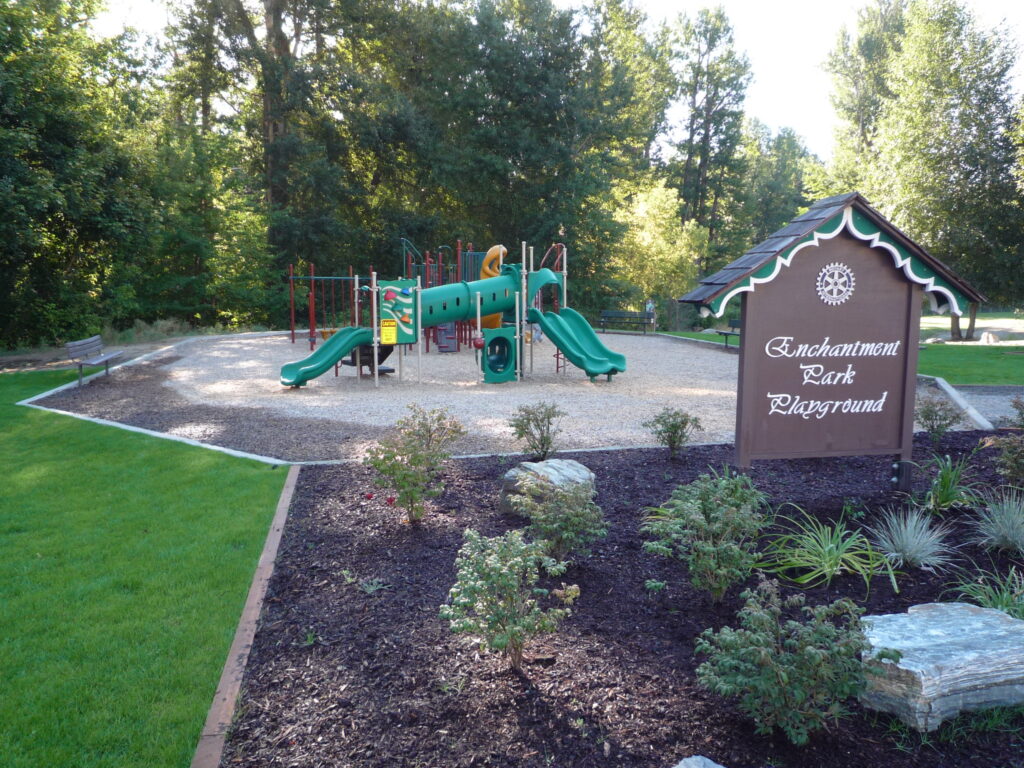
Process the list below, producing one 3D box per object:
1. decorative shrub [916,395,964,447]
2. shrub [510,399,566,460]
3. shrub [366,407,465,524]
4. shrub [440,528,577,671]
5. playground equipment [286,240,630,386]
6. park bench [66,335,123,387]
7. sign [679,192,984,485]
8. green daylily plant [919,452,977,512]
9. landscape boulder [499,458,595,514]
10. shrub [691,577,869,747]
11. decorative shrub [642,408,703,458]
[{"bbox_3d":[5.253,0.437,9.454,0.600,0.600,0.580,4,9,29],"label":"decorative shrub"},{"bbox_3d":[0.241,0.461,7.546,0.540,0.550,0.540,0,7,0],"label":"shrub"},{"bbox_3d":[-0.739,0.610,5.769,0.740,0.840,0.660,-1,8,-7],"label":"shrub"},{"bbox_3d":[-0.013,0.932,3.301,0.570,0.590,0.540,0,7,0],"label":"shrub"},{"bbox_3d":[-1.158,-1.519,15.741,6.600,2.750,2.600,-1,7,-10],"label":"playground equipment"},{"bbox_3d":[-8.700,-0.519,16.182,0.600,0.830,2.000,-2,8,-13],"label":"park bench"},{"bbox_3d":[2.745,-0.367,6.652,2.440,2.440,0.550,-1,7,-10],"label":"sign"},{"bbox_3d":[3.500,0.768,6.149,0.480,0.470,0.460,5,9,30],"label":"green daylily plant"},{"bbox_3d":[0.284,0.809,6.286,0.760,0.360,0.540,0,8,3],"label":"landscape boulder"},{"bbox_3d":[0.962,0.998,2.773,0.580,0.580,0.540,0,7,0],"label":"shrub"},{"bbox_3d":[1.798,0.546,8.577,0.640,0.560,0.600,2,8,12],"label":"decorative shrub"}]

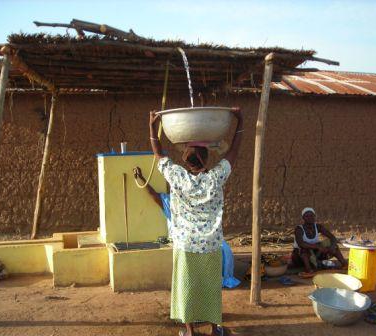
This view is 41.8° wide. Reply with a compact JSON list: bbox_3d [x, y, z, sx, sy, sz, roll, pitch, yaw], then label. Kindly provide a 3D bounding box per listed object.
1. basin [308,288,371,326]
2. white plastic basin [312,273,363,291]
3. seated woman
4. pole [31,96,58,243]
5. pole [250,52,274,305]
[{"bbox_3d":[1.333,1.269,4.350,0.540,0.210,0.540,4,7,0],"label":"basin"},{"bbox_3d":[1.515,1.253,5.021,0.490,0.170,0.490,6,5,0],"label":"white plastic basin"},{"bbox_3d":[1.690,0.906,6.320,0.630,0.790,0.700,-1,2,-5],"label":"seated woman"},{"bbox_3d":[-2.141,0.095,7.200,0.100,2.450,0.090,8,0,0],"label":"pole"},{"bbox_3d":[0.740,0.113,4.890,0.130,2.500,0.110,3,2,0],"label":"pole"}]

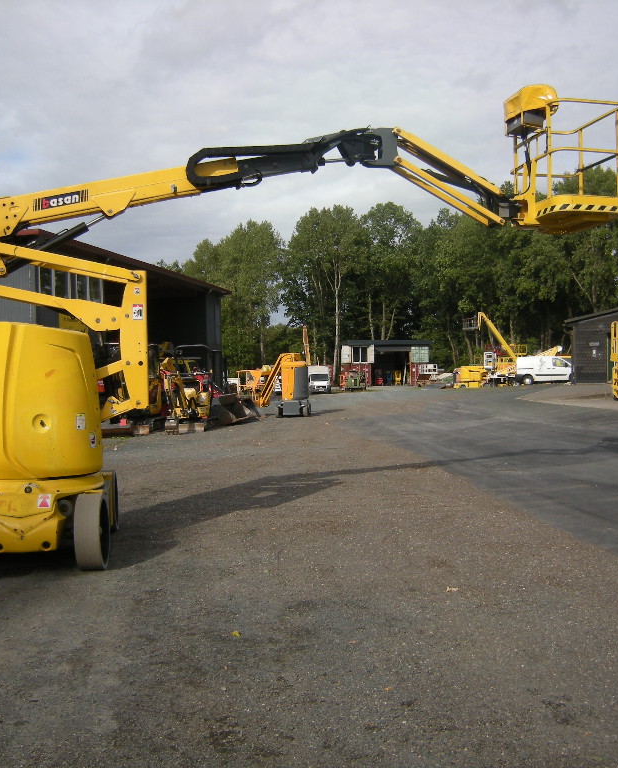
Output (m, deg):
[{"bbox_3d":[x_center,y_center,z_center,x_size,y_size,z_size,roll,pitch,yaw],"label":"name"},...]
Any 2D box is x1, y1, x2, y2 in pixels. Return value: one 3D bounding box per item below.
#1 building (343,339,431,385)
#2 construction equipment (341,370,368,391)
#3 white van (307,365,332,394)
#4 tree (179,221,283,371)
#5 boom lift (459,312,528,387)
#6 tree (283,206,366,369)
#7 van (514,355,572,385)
[{"bbox_3d":[9.970,-2.700,106.000,10.800,5.750,7.500,-1,1,7],"label":"building"},{"bbox_3d":[4.750,-0.340,87.000,2.600,2.050,2.100,-1,1,12],"label":"construction equipment"},{"bbox_3d":[0.600,-0.450,83.000,2.100,2.650,5.900,-1,1,-9],"label":"white van"},{"bbox_3d":[-9.400,-9.600,100.000,12.500,20.400,11.500,-1,1,0],"label":"tree"},{"bbox_3d":[14.800,-2.720,65.000,5.700,5.800,2.300,-1,1,3],"label":"boom lift"},{"bbox_3d":[1.900,-10.500,100.000,9.900,21.700,9.900,-1,1,0],"label":"tree"},{"bbox_3d":[16.800,-0.950,57.400,4.800,1.970,1.900,-1,1,12],"label":"van"}]

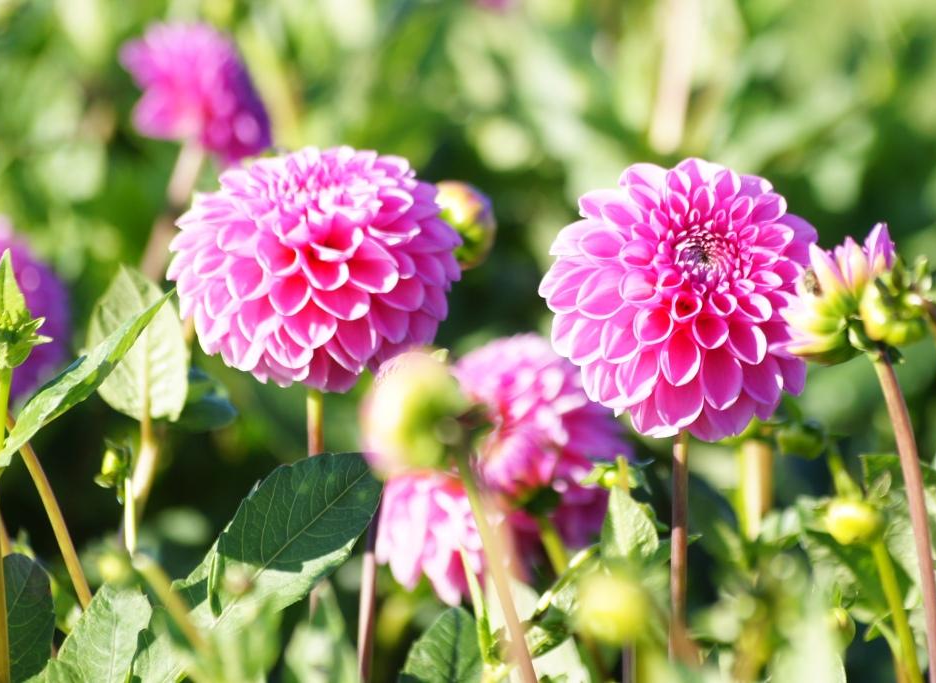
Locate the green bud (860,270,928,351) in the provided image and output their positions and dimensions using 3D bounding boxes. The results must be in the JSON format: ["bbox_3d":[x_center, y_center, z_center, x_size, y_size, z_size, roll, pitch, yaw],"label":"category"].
[{"bbox_3d":[0.165,-0.011,3.310,0.025,0.025,0.025,-25,16,-12],"label":"green bud"}]

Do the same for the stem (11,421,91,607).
[{"bbox_3d":[-0.153,0.065,3.150,0.004,0.069,0.004,-20,6,0],"label":"stem"}]

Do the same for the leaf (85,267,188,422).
[{"bbox_3d":[-0.132,0.001,3.400,0.041,0.061,0.014,0,10,0],"label":"leaf"}]

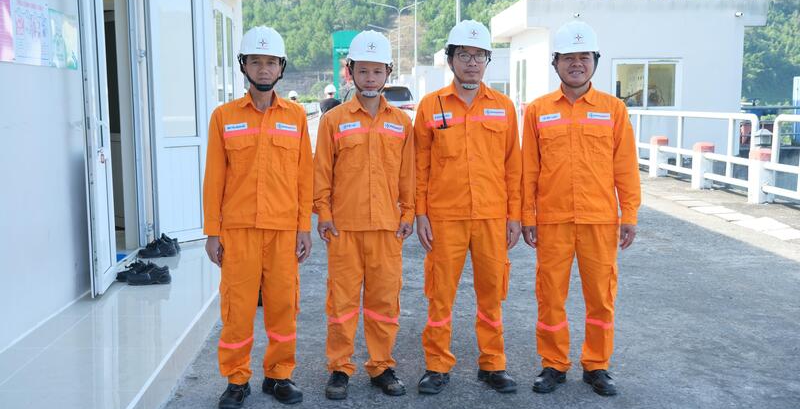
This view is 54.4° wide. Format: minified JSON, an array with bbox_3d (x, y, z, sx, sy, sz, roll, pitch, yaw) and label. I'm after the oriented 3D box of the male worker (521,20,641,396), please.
[{"bbox_3d":[0.844,0.017,3.690,0.565,1.735,0.310,0,7,8],"label":"male worker"}]

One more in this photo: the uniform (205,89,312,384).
[{"bbox_3d":[-0.642,0.167,3.636,0.510,1.368,0.270,-1,7,-5],"label":"uniform"}]

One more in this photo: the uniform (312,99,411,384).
[{"bbox_3d":[-0.175,0.161,3.719,0.465,1.351,0.270,-1,7,-4],"label":"uniform"}]

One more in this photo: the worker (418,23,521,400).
[{"bbox_3d":[0.328,0.013,3.755,0.490,1.765,0.310,-1,7,-3],"label":"worker"}]

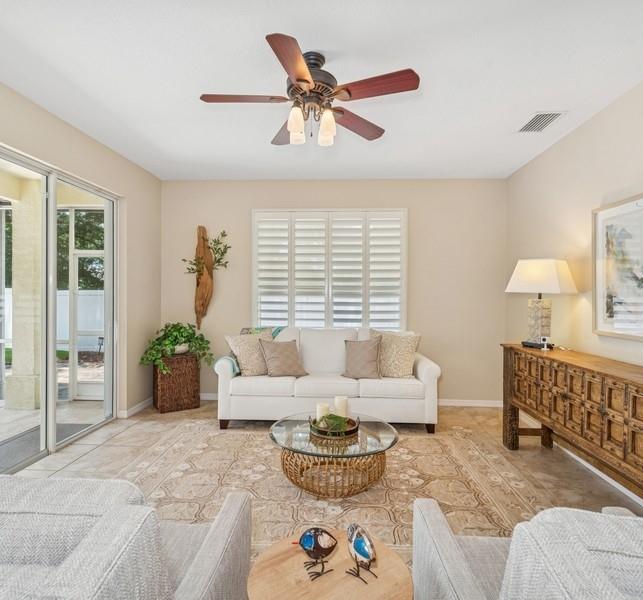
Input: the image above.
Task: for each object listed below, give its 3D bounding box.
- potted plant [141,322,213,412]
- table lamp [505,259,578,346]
[{"bbox_3d":[-1.666,0.760,4.357,0.680,0.990,0.660,0,1,-36],"label":"potted plant"},{"bbox_3d":[1.846,0.038,3.179,0.280,0.770,0.480,0,1,-30],"label":"table lamp"}]

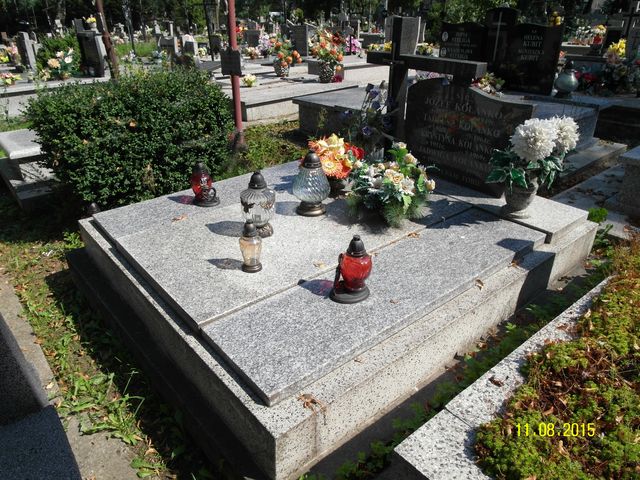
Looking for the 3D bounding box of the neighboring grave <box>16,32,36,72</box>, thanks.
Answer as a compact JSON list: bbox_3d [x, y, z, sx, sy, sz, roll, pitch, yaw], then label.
[{"bbox_3d":[-6.171,-3.938,9.280,0.600,0.726,0.130,24,35,39],"label":"neighboring grave"}]

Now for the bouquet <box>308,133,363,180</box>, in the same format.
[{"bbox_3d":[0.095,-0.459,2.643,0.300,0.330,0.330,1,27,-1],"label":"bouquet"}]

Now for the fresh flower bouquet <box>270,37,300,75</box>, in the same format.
[{"bbox_3d":[-0.566,-3.010,7.282,0.500,0.598,0.450,11,28,18],"label":"fresh flower bouquet"}]

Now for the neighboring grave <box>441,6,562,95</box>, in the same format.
[{"bbox_3d":[2.306,-2.538,5.896,0.200,0.930,1.550,-20,34,-36],"label":"neighboring grave"}]

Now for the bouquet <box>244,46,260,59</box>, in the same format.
[{"bbox_3d":[-1.675,-4.624,10.966,0.340,0.280,0.360,-20,34,-36],"label":"bouquet"}]

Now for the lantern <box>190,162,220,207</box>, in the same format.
[{"bbox_3d":[-0.675,-0.331,2.574,0.155,0.238,0.140,-5,27,-11],"label":"lantern"}]

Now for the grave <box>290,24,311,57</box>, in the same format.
[{"bbox_3d":[-0.499,-4.859,10.851,0.100,0.679,0.601,-22,35,-38],"label":"grave"}]

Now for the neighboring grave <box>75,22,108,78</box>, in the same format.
[{"bbox_3d":[-3.702,-3.043,7.261,0.440,0.710,0.140,14,30,24],"label":"neighboring grave"}]

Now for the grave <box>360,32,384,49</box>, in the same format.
[{"bbox_3d":[1.946,-7.309,16.280,0.400,0.540,0.900,-20,34,-36],"label":"grave"}]

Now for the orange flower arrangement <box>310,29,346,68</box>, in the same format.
[{"bbox_3d":[0.125,-2.832,6.564,0.541,0.535,0.460,11,28,18],"label":"orange flower arrangement"}]

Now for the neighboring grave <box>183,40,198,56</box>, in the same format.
[{"bbox_3d":[-3.544,-5.273,12.150,0.150,0.470,0.550,-20,34,-36],"label":"neighboring grave"}]

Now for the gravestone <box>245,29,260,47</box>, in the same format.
[{"bbox_3d":[-1.828,-5.410,12.012,0.540,0.530,0.100,24,34,37],"label":"gravestone"}]

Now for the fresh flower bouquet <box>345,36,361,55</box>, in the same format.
[{"bbox_3d":[0.911,-5.349,12.249,0.420,0.500,0.440,-20,34,-36],"label":"fresh flower bouquet"}]

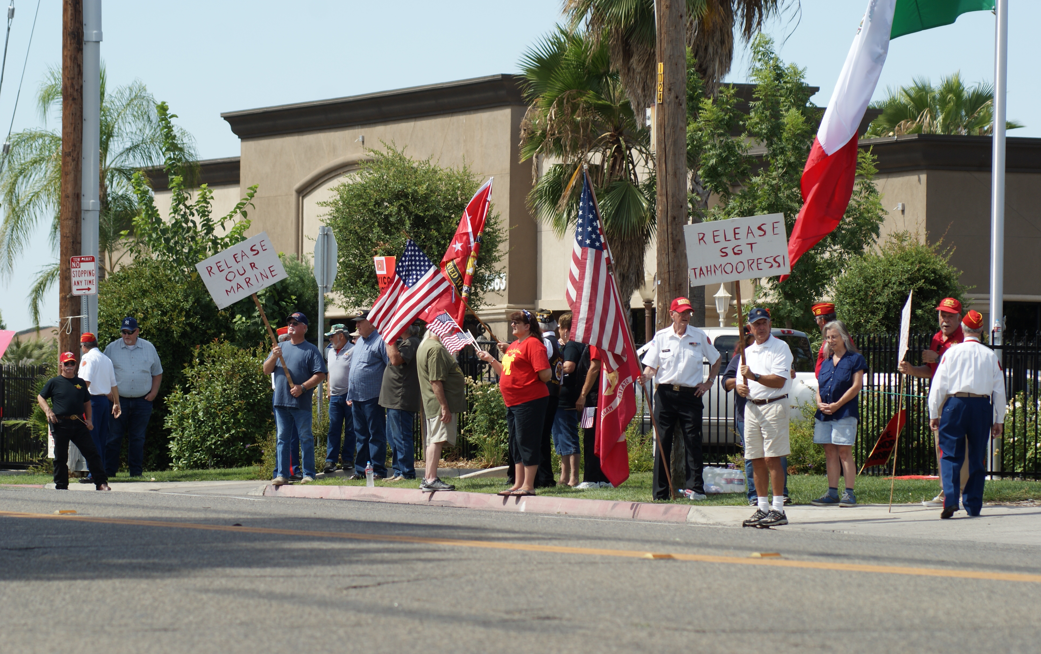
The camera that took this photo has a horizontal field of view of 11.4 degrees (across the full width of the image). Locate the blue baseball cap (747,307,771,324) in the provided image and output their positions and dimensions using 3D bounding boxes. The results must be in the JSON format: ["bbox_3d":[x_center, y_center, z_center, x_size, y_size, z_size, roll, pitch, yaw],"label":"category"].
[{"bbox_3d":[1.944,-0.089,42.500,0.185,0.135,0.270,1,-1,-7],"label":"blue baseball cap"}]

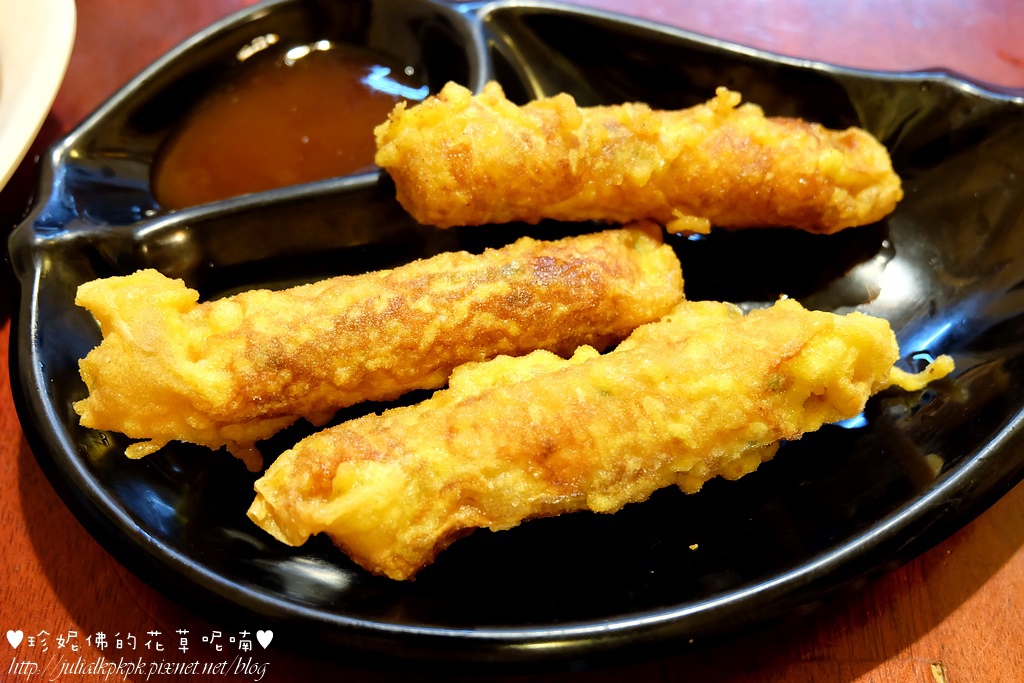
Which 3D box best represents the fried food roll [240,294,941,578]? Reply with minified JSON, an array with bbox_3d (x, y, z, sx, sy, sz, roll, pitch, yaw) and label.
[{"bbox_3d":[0.018,0.016,0.204,0.126,0.028,0.033,-12,47,-11],"label":"fried food roll"}]

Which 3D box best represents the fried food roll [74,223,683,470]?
[{"bbox_3d":[-0.025,-0.006,0.225,0.124,0.028,0.031,-9,47,-9],"label":"fried food roll"}]

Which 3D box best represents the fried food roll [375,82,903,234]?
[{"bbox_3d":[0.030,-0.041,0.259,0.123,0.028,0.030,3,46,3],"label":"fried food roll"}]

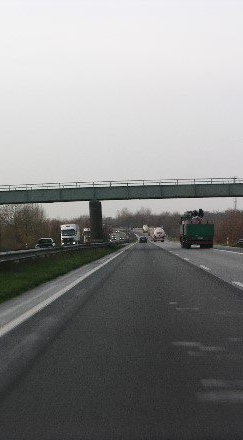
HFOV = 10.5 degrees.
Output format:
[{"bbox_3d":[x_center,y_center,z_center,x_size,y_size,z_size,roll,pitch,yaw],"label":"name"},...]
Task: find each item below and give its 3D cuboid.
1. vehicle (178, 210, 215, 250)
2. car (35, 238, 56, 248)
[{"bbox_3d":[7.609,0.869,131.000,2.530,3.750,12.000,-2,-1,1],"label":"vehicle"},{"bbox_3d":[-8.625,2.724,148.000,1.800,1.460,4.400,-2,-1,1],"label":"car"}]

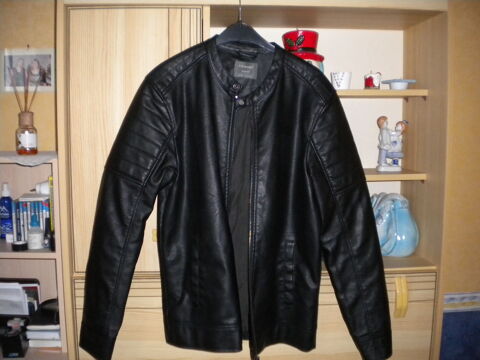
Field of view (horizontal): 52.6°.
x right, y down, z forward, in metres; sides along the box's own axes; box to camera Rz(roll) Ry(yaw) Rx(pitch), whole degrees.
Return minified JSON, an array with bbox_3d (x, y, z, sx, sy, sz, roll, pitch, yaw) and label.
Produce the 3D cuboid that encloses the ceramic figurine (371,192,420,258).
[{"bbox_3d":[0.484,0.146,1.560,0.185,0.205,0.150,0,6,6],"label":"ceramic figurine"}]

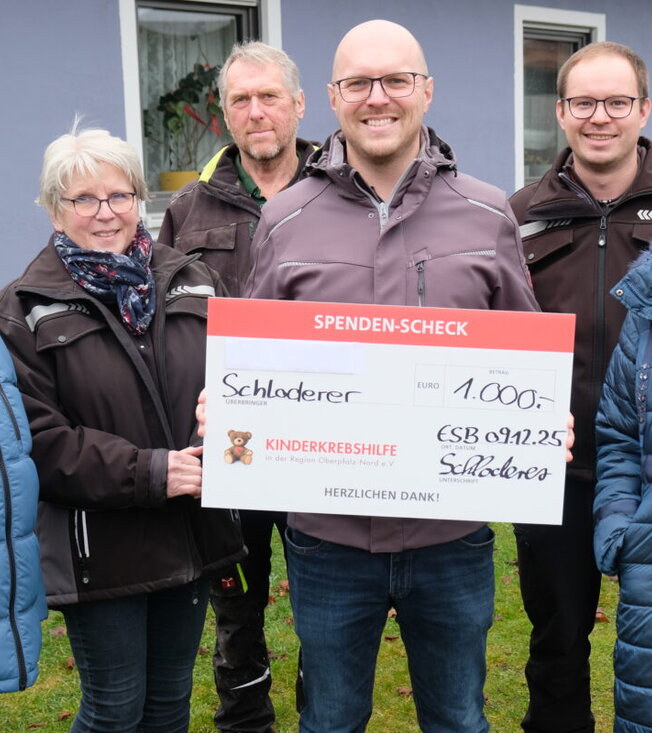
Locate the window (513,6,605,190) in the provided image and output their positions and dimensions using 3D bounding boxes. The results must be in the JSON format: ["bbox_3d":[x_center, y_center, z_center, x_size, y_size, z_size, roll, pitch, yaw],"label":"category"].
[{"bbox_3d":[1.672,-1.838,9.391,1.032,1.486,0.160,-9,11,-40],"label":"window"}]

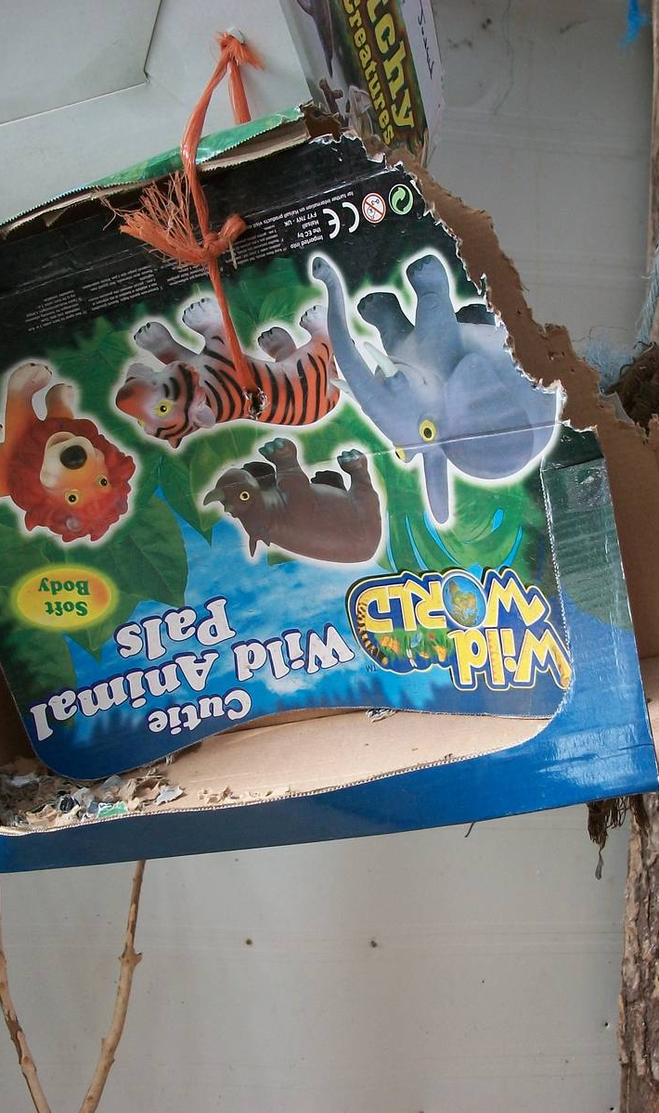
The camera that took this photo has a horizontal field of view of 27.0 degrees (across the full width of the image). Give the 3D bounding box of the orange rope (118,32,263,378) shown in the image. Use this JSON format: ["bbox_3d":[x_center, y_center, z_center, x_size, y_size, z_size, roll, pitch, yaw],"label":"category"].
[{"bbox_3d":[-0.084,-0.211,0.830,0.088,0.205,0.100,2,3,0],"label":"orange rope"}]

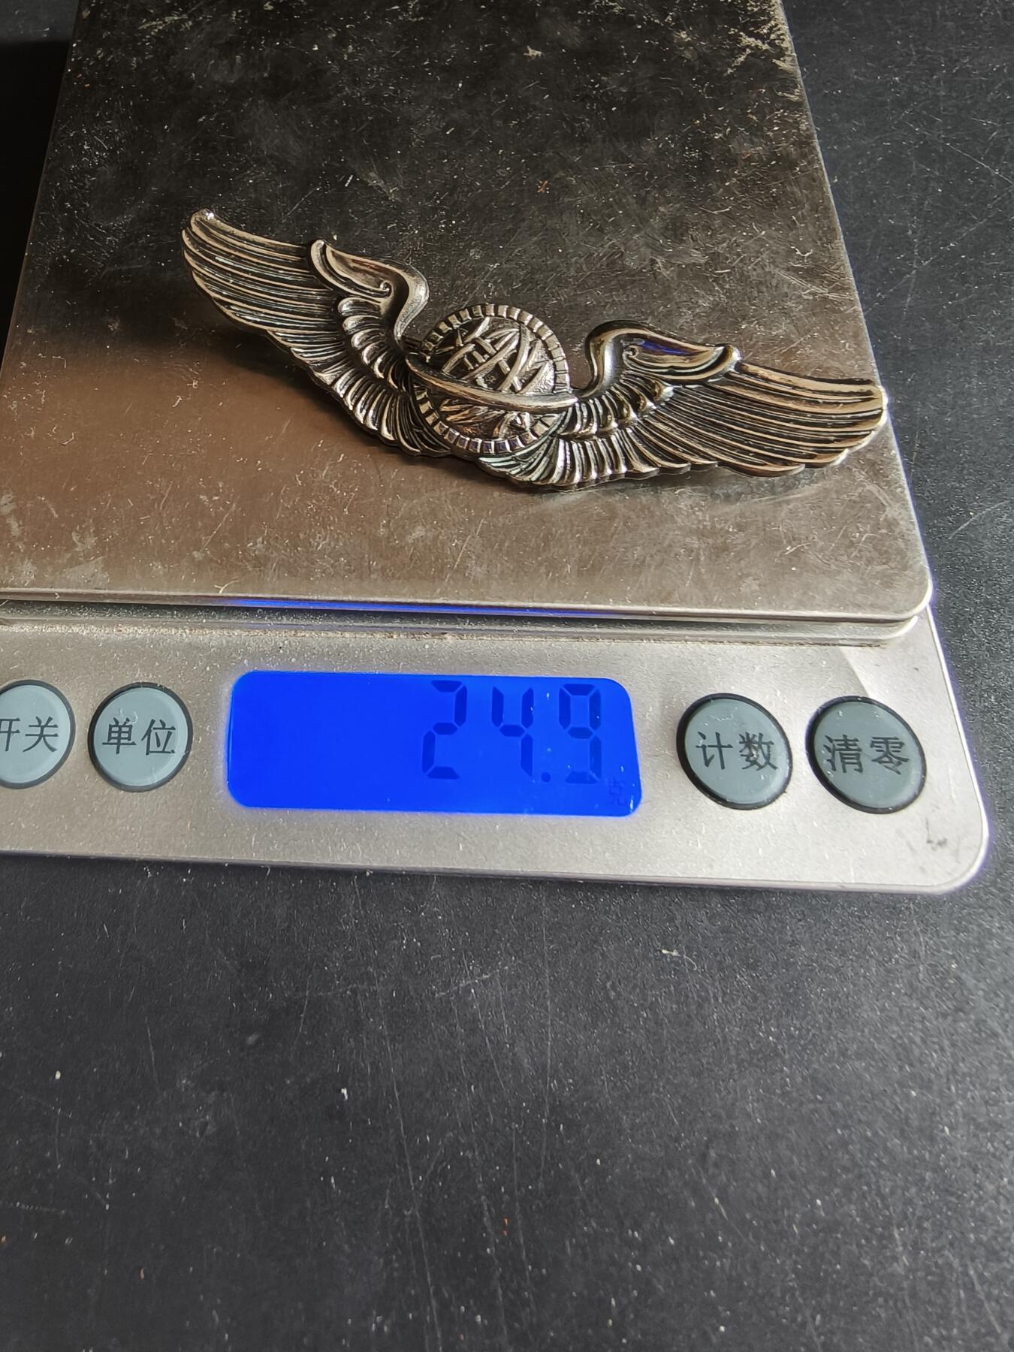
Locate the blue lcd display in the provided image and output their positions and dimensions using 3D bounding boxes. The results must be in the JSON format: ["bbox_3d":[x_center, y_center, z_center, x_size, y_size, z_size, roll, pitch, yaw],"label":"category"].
[{"bbox_3d":[-0.008,0.007,0.093,0.043,0.002,0.015,1,69,-2],"label":"blue lcd display"}]

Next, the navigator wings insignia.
[{"bbox_3d":[-0.001,-0.031,0.096,0.079,0.008,0.022,17,82,8],"label":"navigator wings insignia"}]

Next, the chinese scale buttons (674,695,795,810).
[{"bbox_3d":[0.024,0.008,0.094,0.012,0.002,0.012,1,69,-2],"label":"chinese scale buttons"}]

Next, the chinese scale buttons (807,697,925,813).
[{"bbox_3d":[0.038,0.008,0.095,0.012,0.002,0.012,1,69,-2],"label":"chinese scale buttons"}]

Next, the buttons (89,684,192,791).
[{"bbox_3d":[-0.038,0.006,0.092,0.012,0.002,0.012,1,69,-2],"label":"buttons"}]

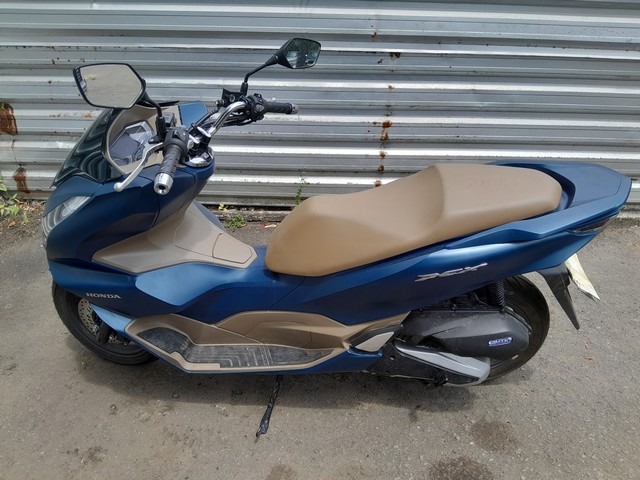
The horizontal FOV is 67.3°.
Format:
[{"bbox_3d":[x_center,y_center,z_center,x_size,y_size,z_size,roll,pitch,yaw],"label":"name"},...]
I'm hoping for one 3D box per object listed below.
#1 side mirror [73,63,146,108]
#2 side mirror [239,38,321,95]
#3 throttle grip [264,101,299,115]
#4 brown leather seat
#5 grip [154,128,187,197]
[{"bbox_3d":[-0.449,-0.328,1.018,0.138,0.093,0.050,-18,39,-36],"label":"side mirror"},{"bbox_3d":[-0.121,-0.548,1.510,0.275,0.152,0.073,-21,30,-40],"label":"side mirror"},{"bbox_3d":[-0.119,-0.422,1.541,0.038,0.038,0.143,18,19,35],"label":"throttle grip"},{"bbox_3d":[0.265,-0.067,1.458,0.850,0.285,0.320,3,35,3],"label":"brown leather seat"},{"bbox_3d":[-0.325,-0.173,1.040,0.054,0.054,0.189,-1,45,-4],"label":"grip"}]

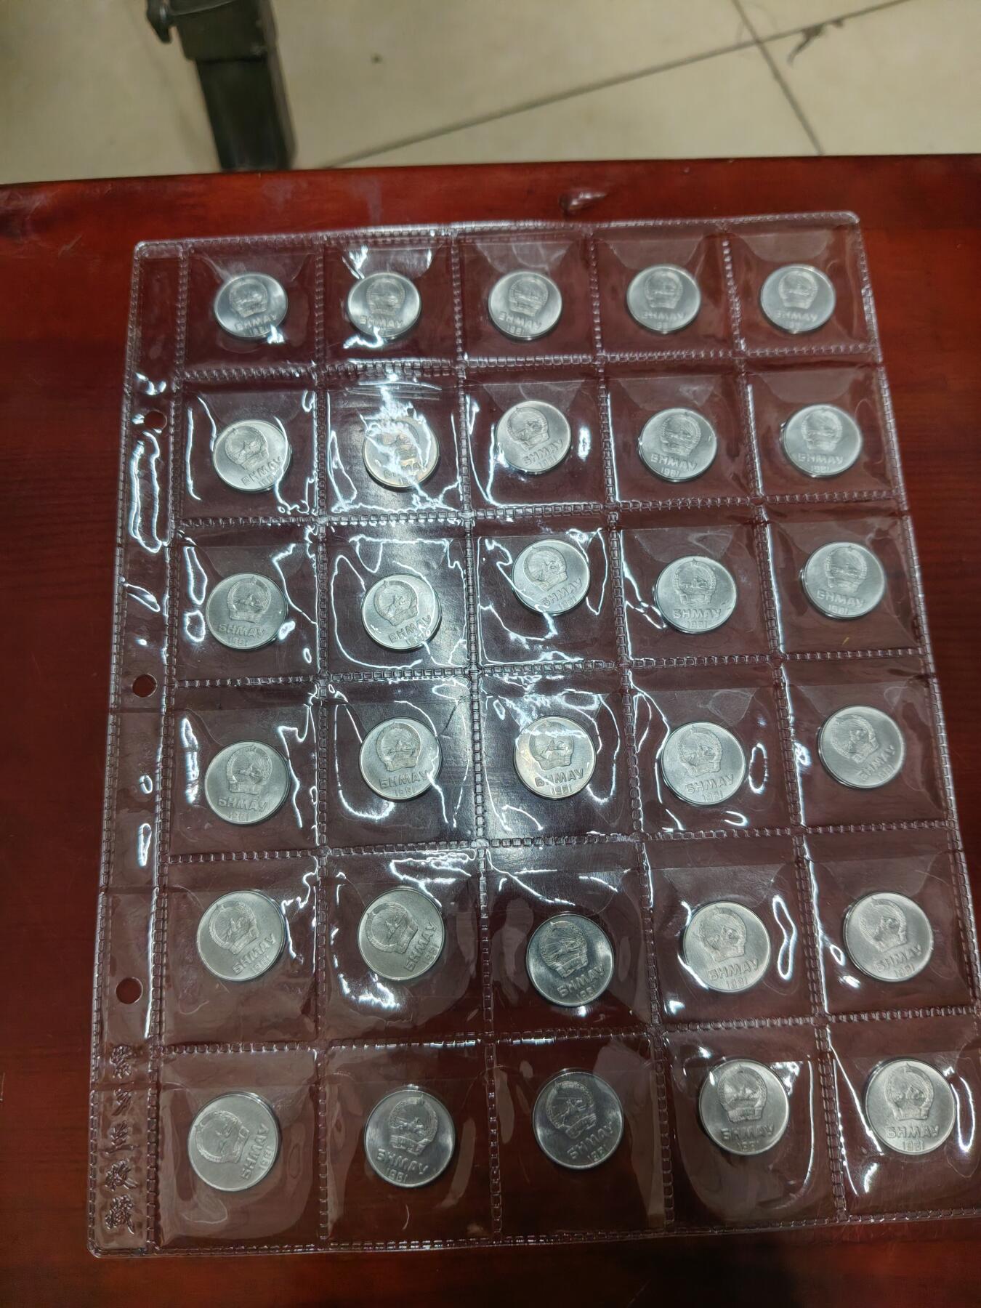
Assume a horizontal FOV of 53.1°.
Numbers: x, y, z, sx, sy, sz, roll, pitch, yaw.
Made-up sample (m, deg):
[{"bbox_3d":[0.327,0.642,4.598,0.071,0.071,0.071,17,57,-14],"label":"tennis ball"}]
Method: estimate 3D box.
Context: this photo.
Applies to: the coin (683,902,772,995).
[{"bbox_3d":[0.054,0.067,0.223,0.020,0.002,0.020,-3,75,-1],"label":"coin"}]

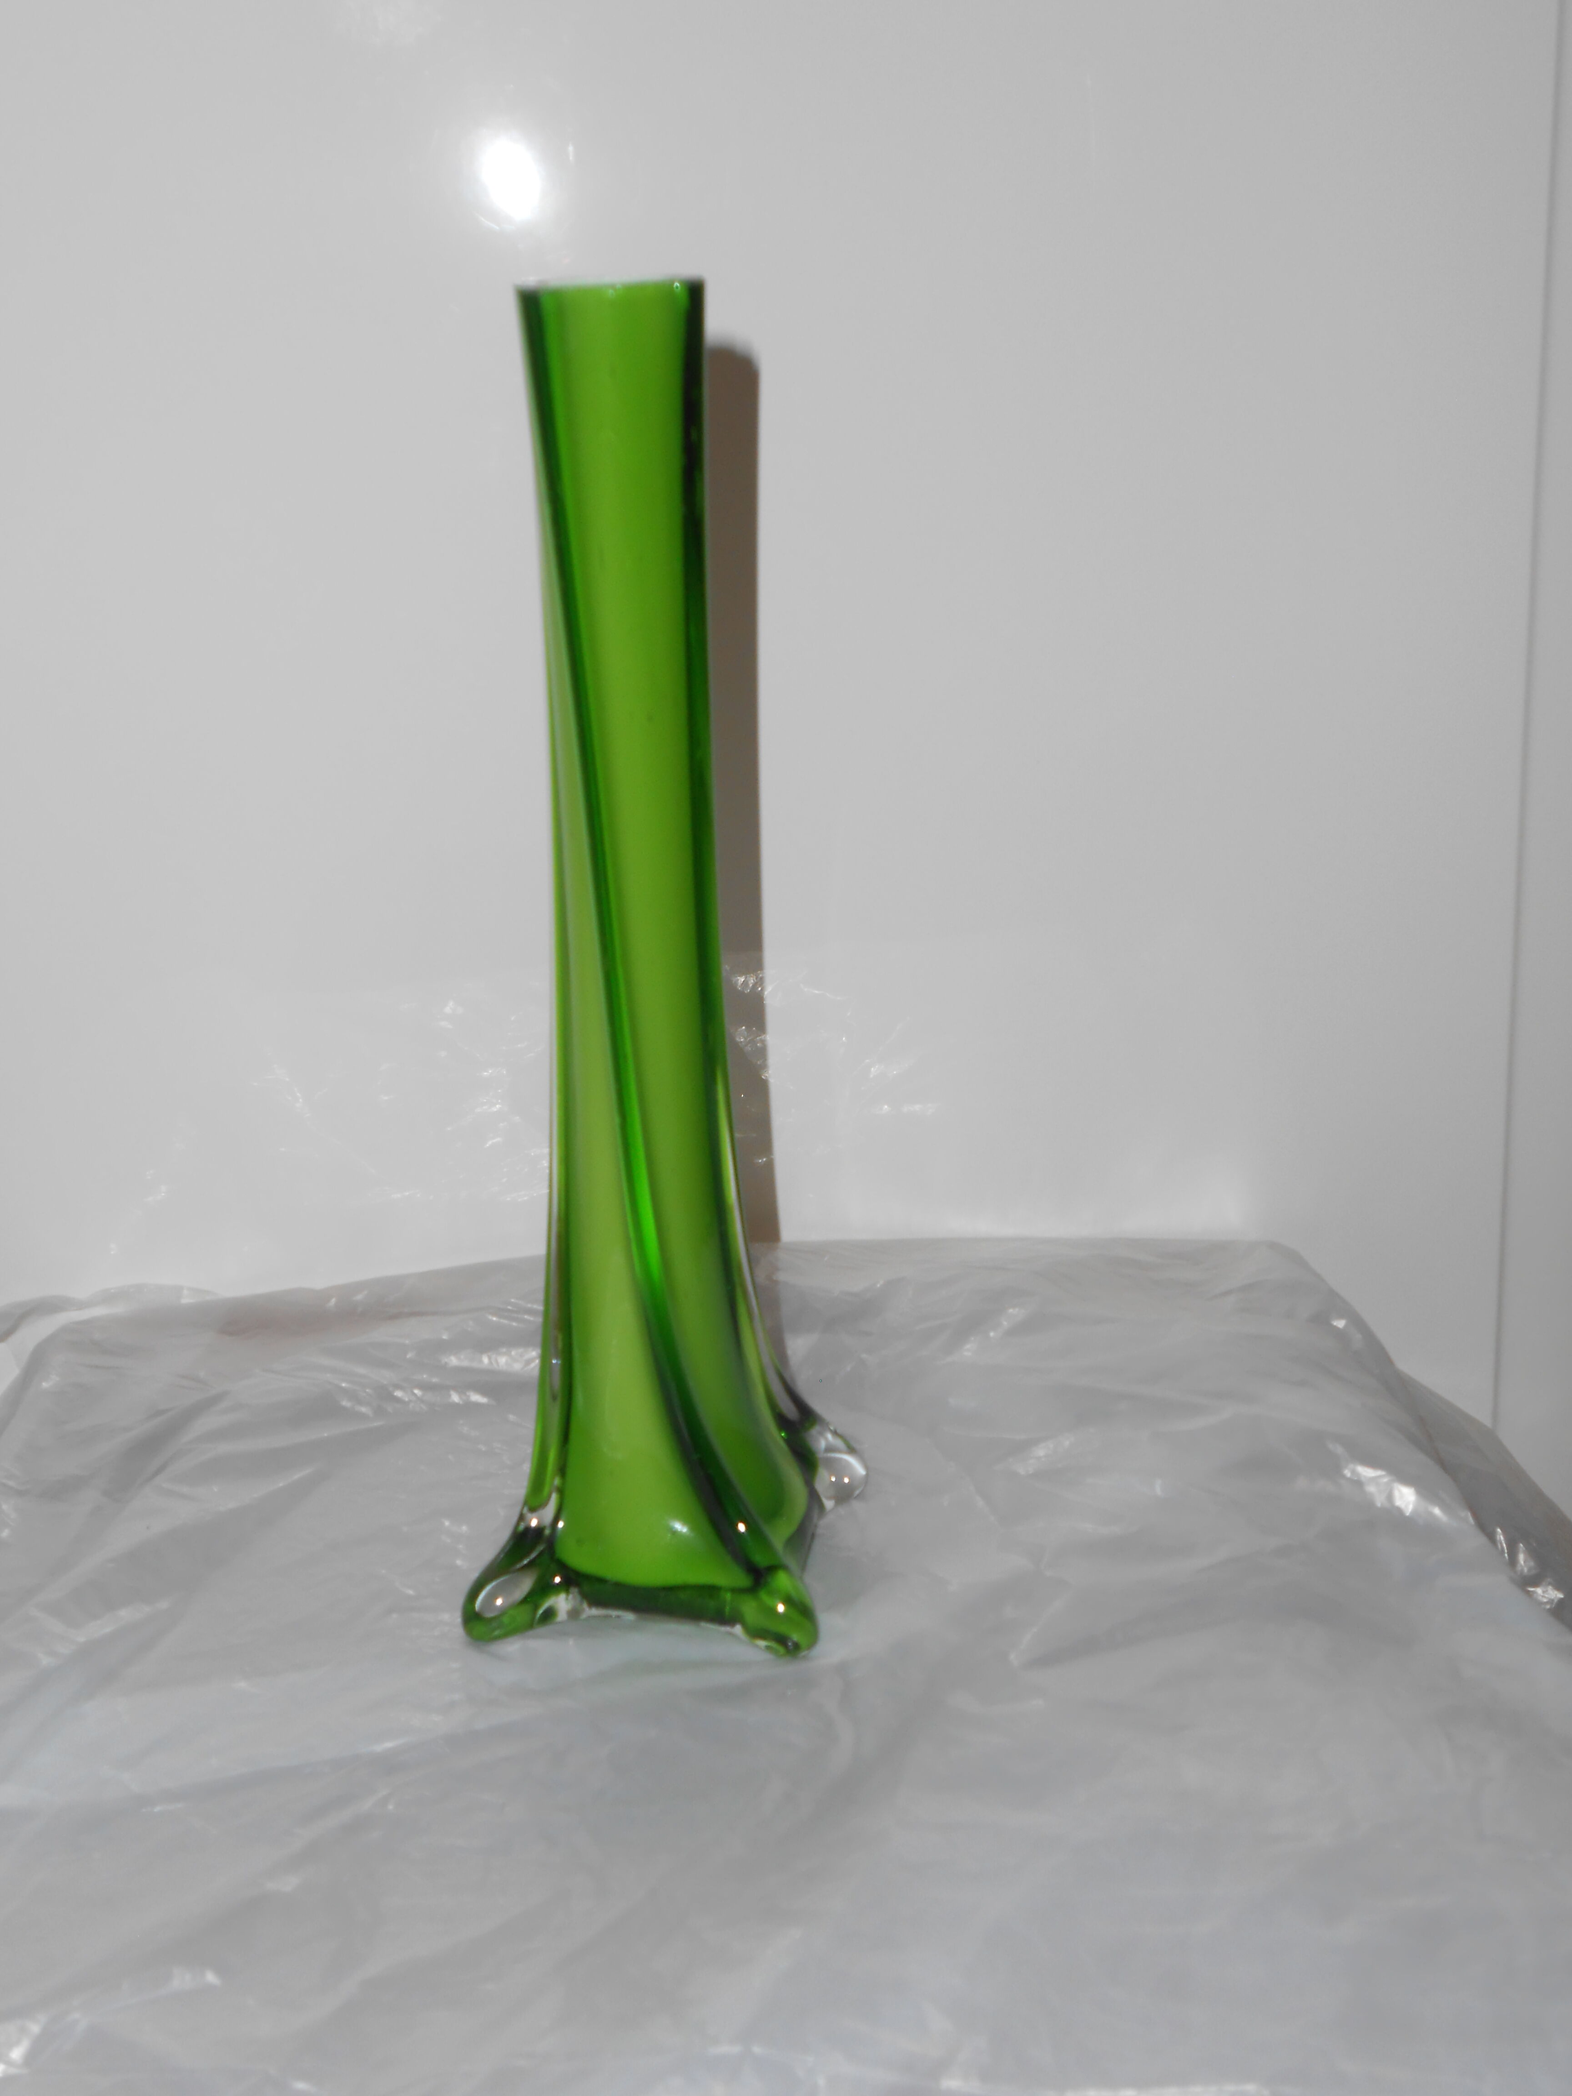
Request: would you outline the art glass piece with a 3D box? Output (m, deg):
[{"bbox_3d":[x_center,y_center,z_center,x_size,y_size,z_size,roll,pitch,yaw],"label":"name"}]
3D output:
[{"bbox_3d":[-0.026,-0.011,0.411,0.062,0.238,0.060,1,18,9],"label":"art glass piece"}]

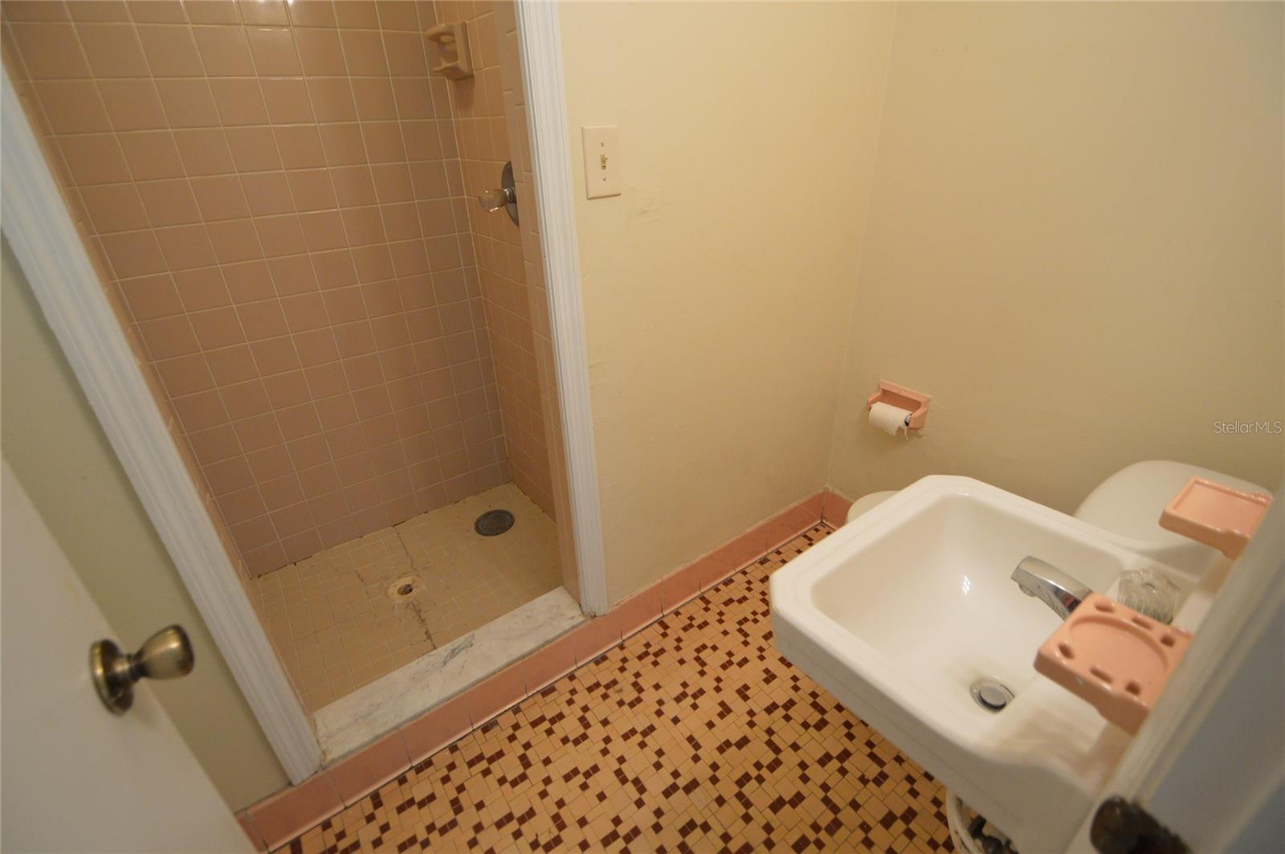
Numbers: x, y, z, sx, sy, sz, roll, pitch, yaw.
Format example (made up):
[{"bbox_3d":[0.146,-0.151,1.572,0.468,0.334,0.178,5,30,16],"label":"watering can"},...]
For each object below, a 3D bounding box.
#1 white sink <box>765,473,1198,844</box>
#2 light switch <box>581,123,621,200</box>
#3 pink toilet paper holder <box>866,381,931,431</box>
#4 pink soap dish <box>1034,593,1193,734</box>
[{"bbox_3d":[0.439,0.254,0.707,0.494,0.265,0.372,-19,31,-30],"label":"white sink"},{"bbox_3d":[-0.079,-0.510,1.032,0.079,0.124,0.020,-19,31,-30],"label":"light switch"},{"bbox_3d":[0.754,-0.055,1.598,0.085,0.107,0.164,-19,31,-30],"label":"pink toilet paper holder"},{"bbox_3d":[0.392,0.191,0.441,0.110,0.038,0.076,-19,31,-30],"label":"pink soap dish"}]

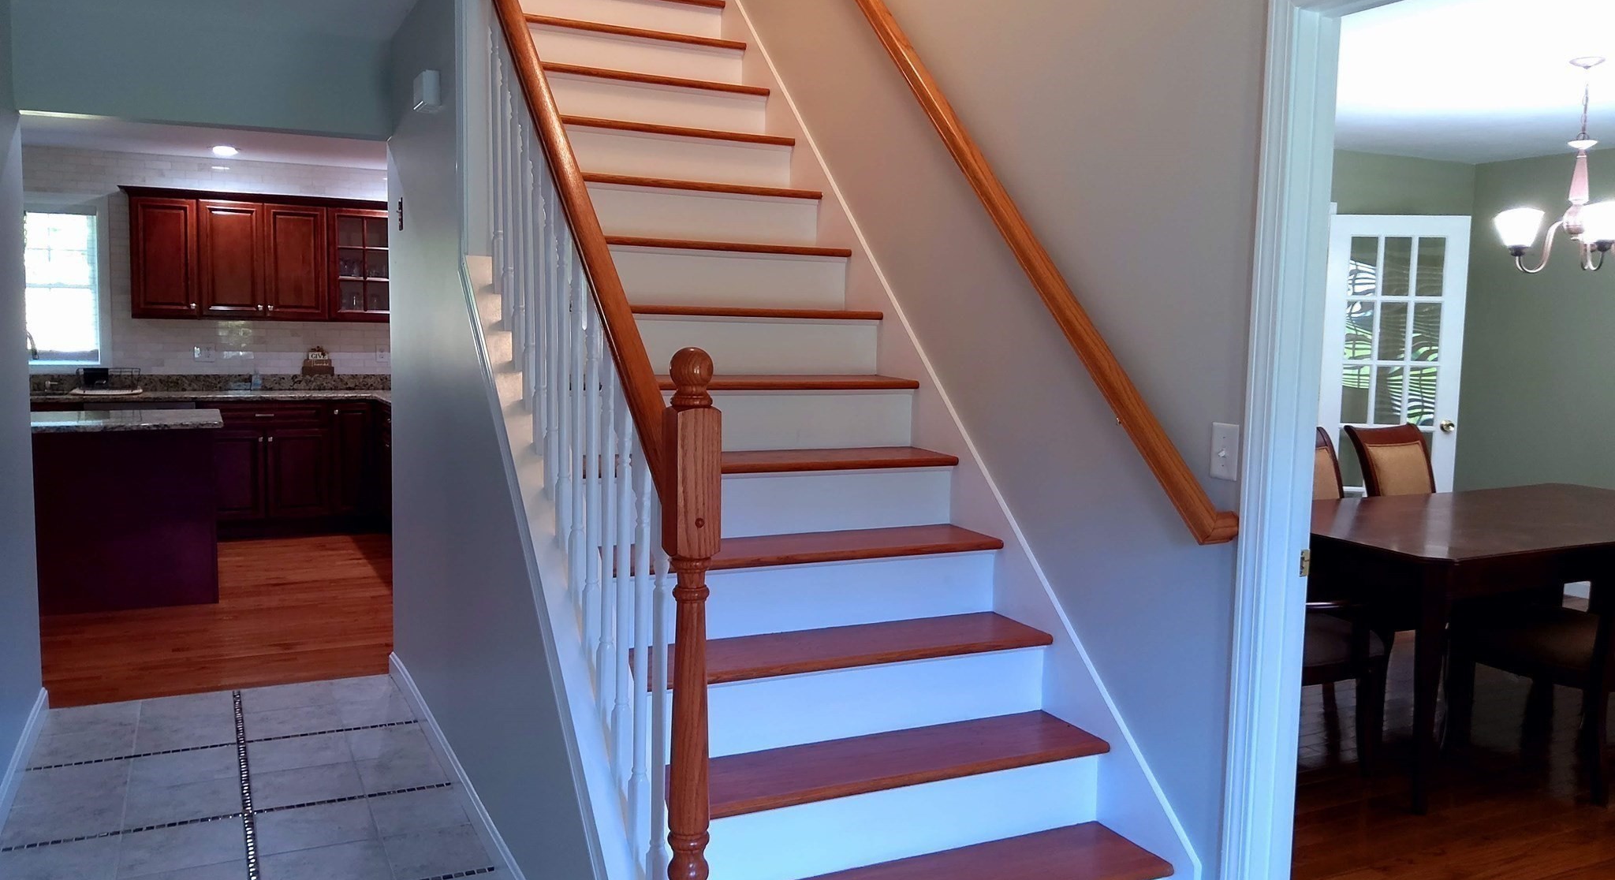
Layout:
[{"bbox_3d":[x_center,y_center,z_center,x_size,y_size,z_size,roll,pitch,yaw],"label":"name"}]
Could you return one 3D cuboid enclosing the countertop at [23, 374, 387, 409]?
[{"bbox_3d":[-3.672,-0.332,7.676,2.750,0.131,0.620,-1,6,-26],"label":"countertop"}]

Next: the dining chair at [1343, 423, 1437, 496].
[{"bbox_3d":[2.630,0.479,5.149,0.500,1.030,0.620,-1,6,-26],"label":"dining chair"}]

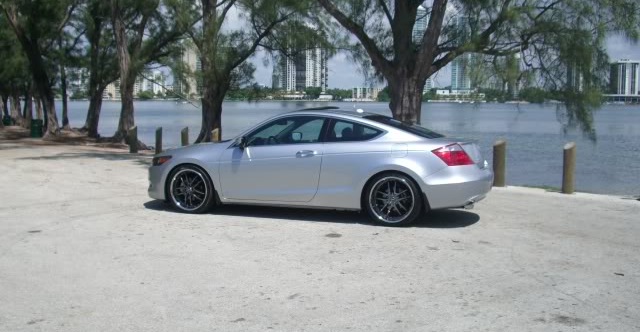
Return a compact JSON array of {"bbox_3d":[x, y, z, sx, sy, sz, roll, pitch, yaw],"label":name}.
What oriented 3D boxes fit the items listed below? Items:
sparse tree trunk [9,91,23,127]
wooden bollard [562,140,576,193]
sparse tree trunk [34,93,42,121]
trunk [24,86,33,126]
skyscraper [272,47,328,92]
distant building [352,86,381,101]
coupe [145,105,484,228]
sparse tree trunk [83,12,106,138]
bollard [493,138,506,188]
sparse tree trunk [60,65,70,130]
[{"bbox_3d":[-19.572,-3.696,45.123,0.750,2.292,0.700,0,5,0],"label":"sparse tree trunk"},{"bbox_3d":[4.131,0.031,11.606,0.205,0.845,0.205,0,5,0],"label":"wooden bollard"},{"bbox_3d":[-19.087,-3.878,47.585,0.450,2.187,0.450,0,5,0],"label":"sparse tree trunk"},{"bbox_3d":[-18.698,-3.814,45.022,0.480,2.545,0.480,0,5,0],"label":"trunk"},{"bbox_3d":[-28.378,-139.710,1022.500,79.704,66.894,45.000,0,5,0],"label":"skyscraper"},{"bbox_3d":[68.451,-104.478,1012.500,42.699,19.926,25.000,0,5,0],"label":"distant building"},{"bbox_3d":[-0.058,-0.088,9.746,4.850,1.430,1.850,2,6,18],"label":"coupe"},{"bbox_3d":[-9.986,-3.961,30.851,0.950,5.469,0.850,0,5,0],"label":"sparse tree trunk"},{"bbox_3d":[3.220,-0.054,12.528,0.205,0.838,0.205,0,5,0],"label":"bollard"},{"bbox_3d":[-14.945,-4.010,41.166,0.420,3.608,0.420,0,5,0],"label":"sparse tree trunk"}]

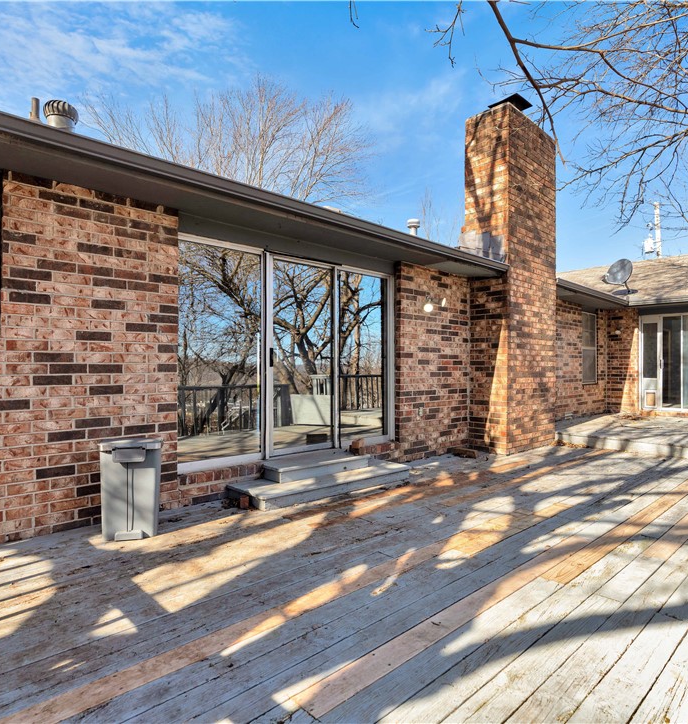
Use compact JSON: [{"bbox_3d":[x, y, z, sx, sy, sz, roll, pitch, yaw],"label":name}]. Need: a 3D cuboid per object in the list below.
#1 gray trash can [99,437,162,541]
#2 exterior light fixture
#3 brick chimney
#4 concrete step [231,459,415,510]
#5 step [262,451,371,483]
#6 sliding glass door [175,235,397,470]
[{"bbox_3d":[-1.479,0.865,3.367,0.380,0.655,0.310,0,-1,-19],"label":"gray trash can"},{"bbox_3d":[1.185,-0.745,6.251,0.360,0.200,0.180,1,-1,-43],"label":"exterior light fixture"},{"bbox_3d":[2.481,-1.169,7.146,1.450,4.820,0.700,1,-1,-43],"label":"brick chimney"},{"bbox_3d":[-0.196,1.140,4.644,1.820,0.130,0.650,1,-1,-43],"label":"concrete step"},{"bbox_3d":[-0.290,1.016,4.775,1.160,0.130,0.440,1,-1,-43],"label":"step"},{"bbox_3d":[-0.426,-0.064,5.063,2.830,2.050,0.120,1,-1,-43],"label":"sliding glass door"}]

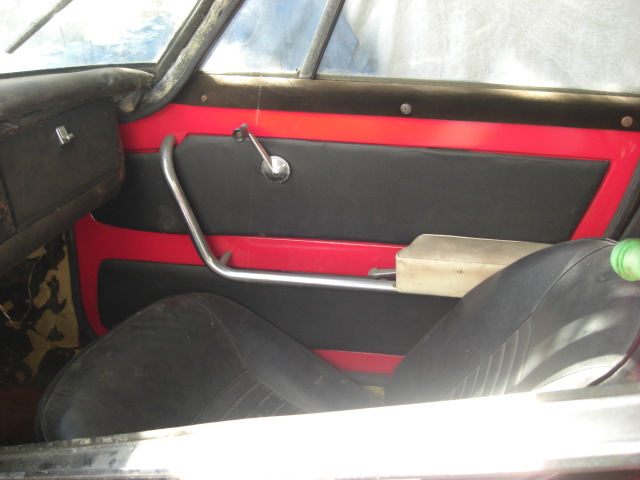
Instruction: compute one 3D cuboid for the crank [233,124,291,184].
[{"bbox_3d":[-0.117,-0.165,1.392,0.059,0.147,0.057,-32,17,16],"label":"crank"}]

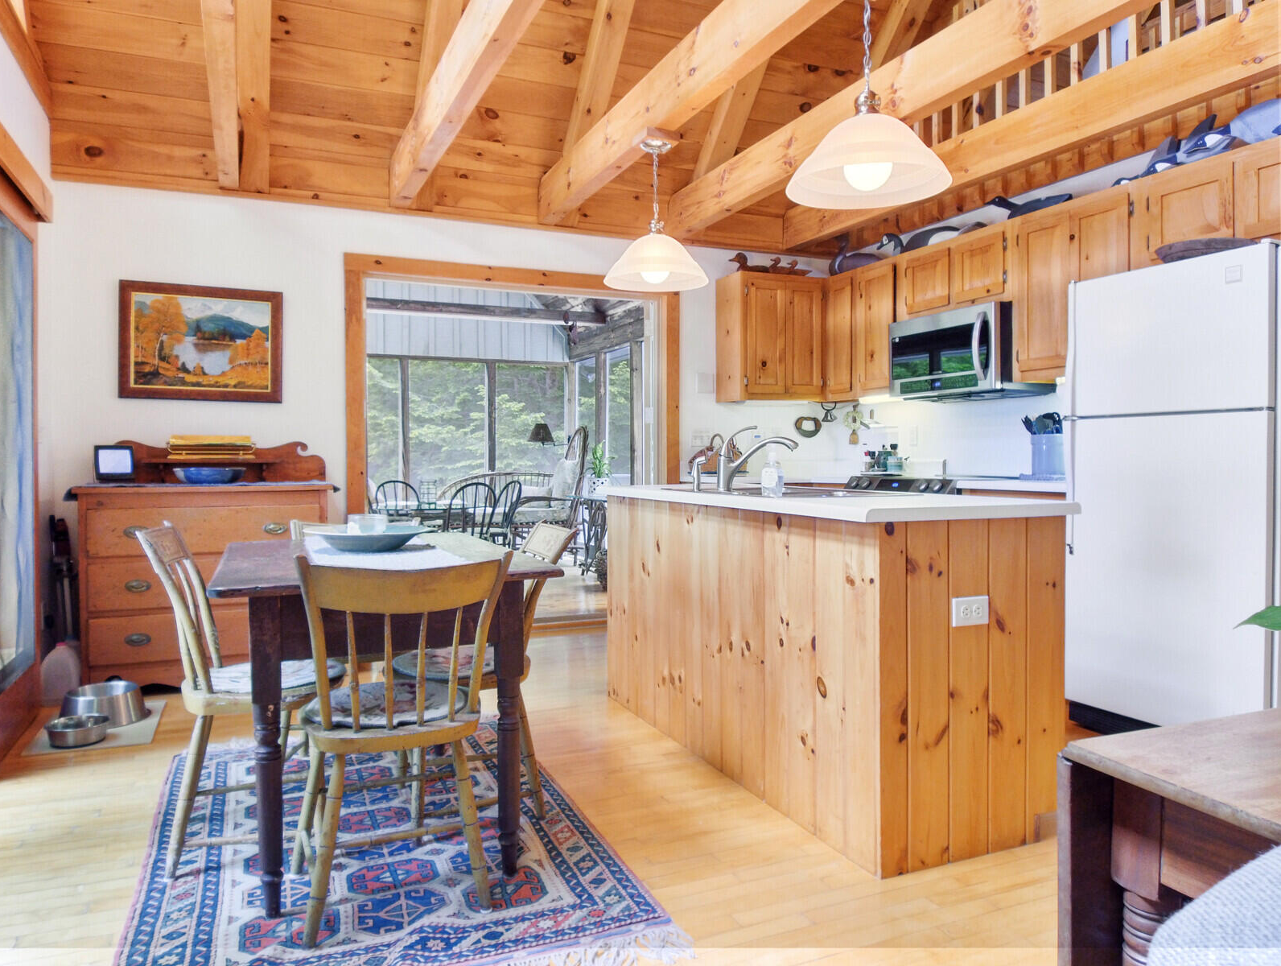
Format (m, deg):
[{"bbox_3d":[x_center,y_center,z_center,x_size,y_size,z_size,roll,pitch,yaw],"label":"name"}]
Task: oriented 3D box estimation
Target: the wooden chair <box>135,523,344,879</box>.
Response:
[{"bbox_3d":[-1.073,0.549,2.249,0.490,0.850,0.440,-1,2,-20],"label":"wooden chair"}]

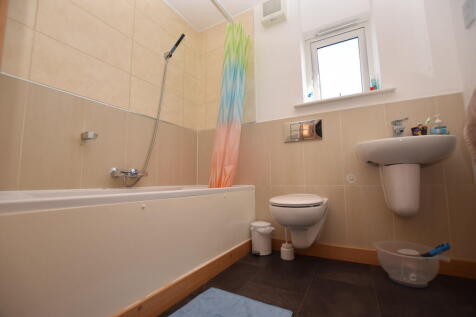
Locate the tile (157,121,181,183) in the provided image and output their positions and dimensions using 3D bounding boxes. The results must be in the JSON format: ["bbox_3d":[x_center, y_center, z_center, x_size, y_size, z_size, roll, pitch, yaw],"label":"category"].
[{"bbox_3d":[-0.665,-0.038,1.930,0.012,0.605,0.285,-4,-7,30],"label":"tile"}]

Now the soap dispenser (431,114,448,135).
[{"bbox_3d":[1.211,-0.188,1.194,0.075,0.165,0.052,-4,-7,30],"label":"soap dispenser"}]

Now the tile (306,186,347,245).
[{"bbox_3d":[0.691,0.450,1.569,0.290,0.455,0.012,-4,-7,30],"label":"tile"}]

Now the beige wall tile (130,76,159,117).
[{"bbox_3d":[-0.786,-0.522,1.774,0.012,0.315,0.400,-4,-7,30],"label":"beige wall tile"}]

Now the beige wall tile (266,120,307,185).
[{"bbox_3d":[0.435,-0.060,1.767,0.298,0.610,0.012,-4,-7,30],"label":"beige wall tile"}]

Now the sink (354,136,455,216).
[{"bbox_3d":[1.003,0.122,1.193,0.495,0.445,0.380,-4,-7,30],"label":"sink"}]

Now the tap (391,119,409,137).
[{"bbox_3d":[1.034,-0.183,1.262,0.055,0.160,0.135,-4,-7,30],"label":"tap"}]

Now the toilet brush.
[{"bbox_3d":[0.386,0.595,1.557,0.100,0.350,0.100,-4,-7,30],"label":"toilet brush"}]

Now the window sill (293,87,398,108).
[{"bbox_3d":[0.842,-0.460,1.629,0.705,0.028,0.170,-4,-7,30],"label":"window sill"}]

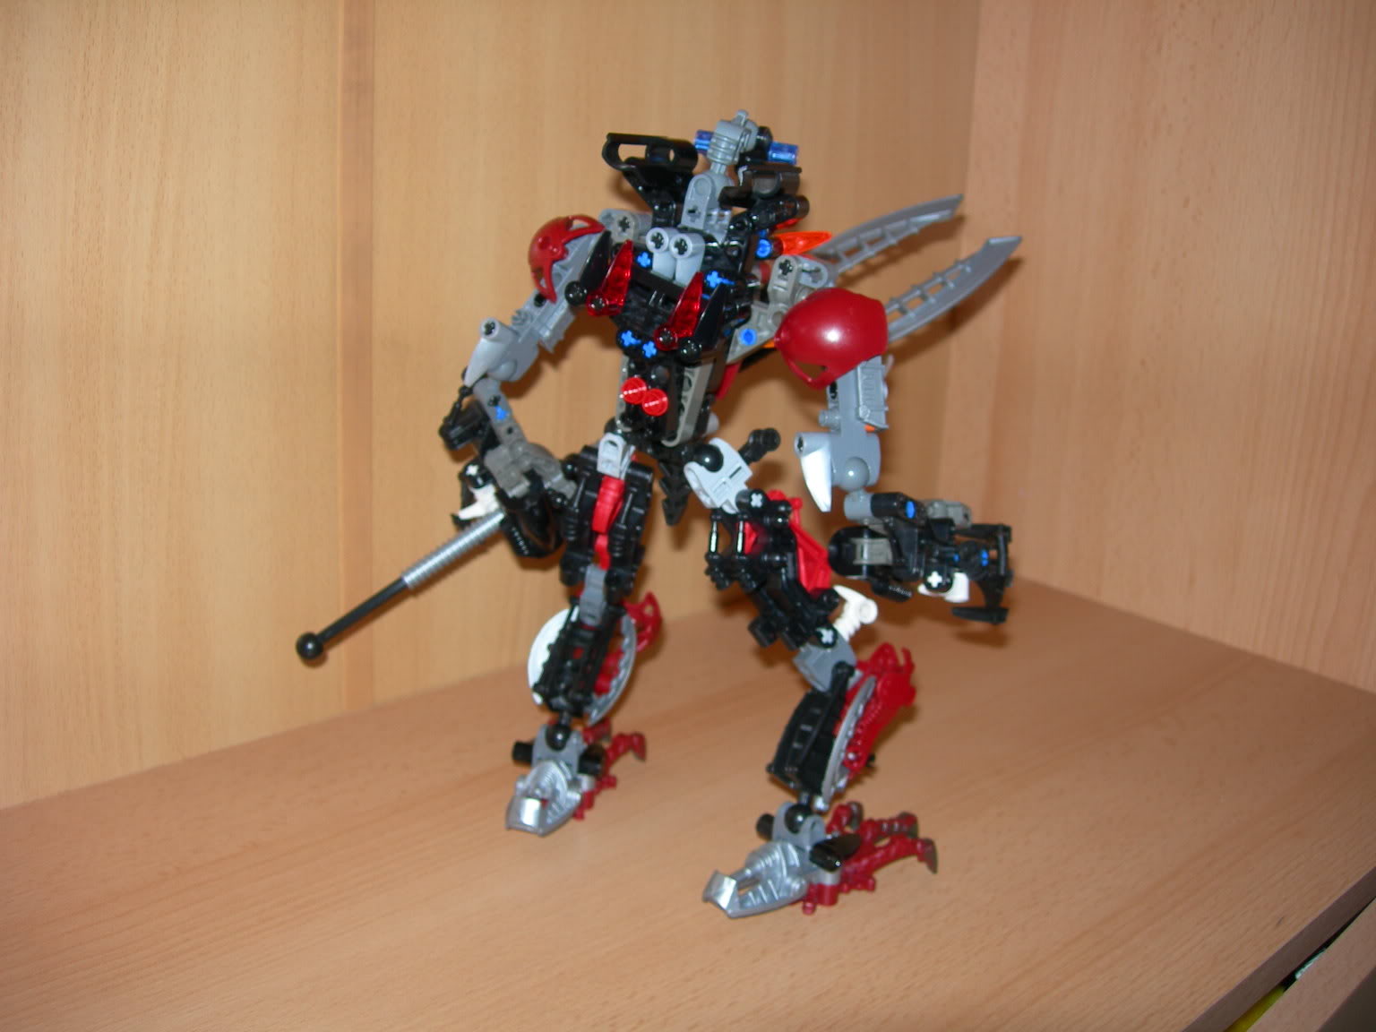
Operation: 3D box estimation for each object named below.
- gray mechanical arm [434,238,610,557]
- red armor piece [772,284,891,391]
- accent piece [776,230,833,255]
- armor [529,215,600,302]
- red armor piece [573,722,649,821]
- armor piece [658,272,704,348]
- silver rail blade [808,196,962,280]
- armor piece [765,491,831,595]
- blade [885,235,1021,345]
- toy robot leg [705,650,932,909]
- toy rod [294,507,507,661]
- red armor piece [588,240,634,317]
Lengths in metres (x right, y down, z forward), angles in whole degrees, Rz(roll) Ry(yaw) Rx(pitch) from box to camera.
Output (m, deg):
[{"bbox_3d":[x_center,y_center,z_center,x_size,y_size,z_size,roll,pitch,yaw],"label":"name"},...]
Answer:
[{"bbox_3d":[-0.060,-0.044,0.550,0.048,0.118,0.056,-12,22,-42],"label":"gray mechanical arm"},{"bbox_3d":[0.043,-0.054,0.457,0.034,0.030,0.021,-6,19,-29],"label":"red armor piece"},{"bbox_3d":[0.036,-0.086,0.475,0.024,0.009,0.008,-22,29,-38],"label":"accent piece"},{"bbox_3d":[-0.042,-0.089,0.522,0.028,0.029,0.018,-12,22,-42],"label":"armor"},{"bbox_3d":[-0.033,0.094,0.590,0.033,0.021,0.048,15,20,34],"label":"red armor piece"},{"bbox_3d":[-0.003,-0.064,0.468,0.009,0.025,0.011,-12,40,-42],"label":"armor piece"},{"bbox_3d":[0.069,-0.098,0.528,0.007,0.017,0.096,31,41,25],"label":"silver rail blade"},{"bbox_3d":[0.039,0.009,0.530,0.020,0.034,0.015,-35,32,-21],"label":"armor piece"},{"bbox_3d":[0.087,-0.077,0.515,0.007,0.018,0.096,34,46,28],"label":"blade"},{"bbox_3d":[0.048,0.089,0.516,0.083,0.082,0.038,-4,18,-22],"label":"toy robot leg"},{"bbox_3d":[-0.108,0.025,0.578,0.095,0.010,0.010,-35,0,-13],"label":"toy rod"},{"bbox_3d":[-0.025,-0.077,0.490,0.009,0.025,0.011,-12,40,-42],"label":"red armor piece"}]

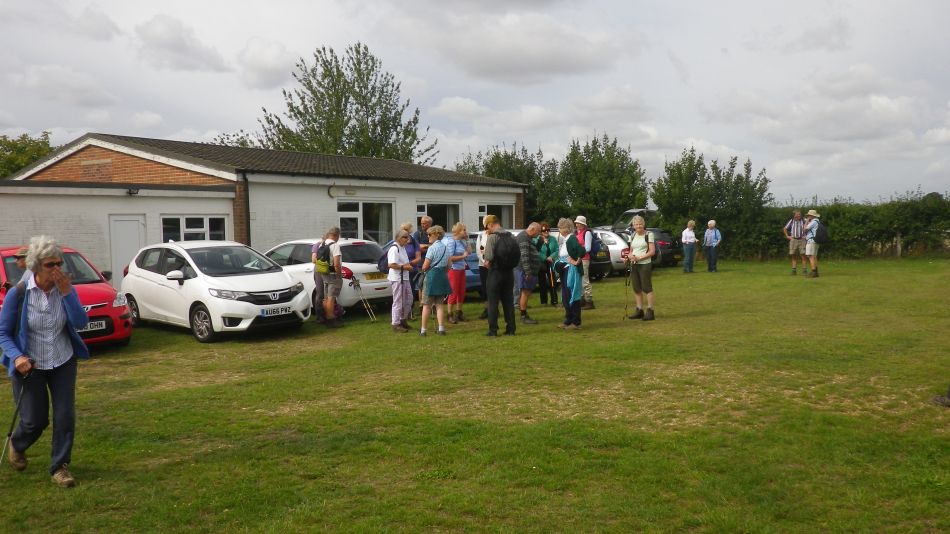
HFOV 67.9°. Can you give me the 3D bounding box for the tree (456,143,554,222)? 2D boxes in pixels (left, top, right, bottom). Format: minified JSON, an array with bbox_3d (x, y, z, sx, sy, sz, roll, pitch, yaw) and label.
[{"bbox_3d":[1.335,-2.891,30.875,4.300,4.990,4.000,-1,4,0],"label":"tree"}]

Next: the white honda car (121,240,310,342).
[{"bbox_3d":[-4.520,0.325,12.220,3.990,1.530,1.710,3,5,41],"label":"white honda car"}]

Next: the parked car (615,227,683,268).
[{"bbox_3d":[5.137,-0.720,25.184,1.820,1.470,4.450,-5,5,-44],"label":"parked car"}]

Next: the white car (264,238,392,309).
[{"bbox_3d":[-3.290,0.140,14.650,4.050,1.480,1.740,3,5,41],"label":"white car"}]

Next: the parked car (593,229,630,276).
[{"bbox_3d":[3.368,-0.506,22.267,4.350,1.490,1.780,2,5,42],"label":"parked car"}]

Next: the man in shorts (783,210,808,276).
[{"bbox_3d":[8.885,-0.634,19.546,0.580,1.790,0.400,-1,4,8],"label":"man in shorts"}]

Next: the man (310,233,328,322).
[{"bbox_3d":[-2.781,0.212,12.693,0.500,1.650,0.360,1,4,27],"label":"man"}]

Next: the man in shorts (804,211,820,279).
[{"bbox_3d":[9.165,-0.622,19.145,0.450,1.800,0.500,0,4,22],"label":"man in shorts"}]

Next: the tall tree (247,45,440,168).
[{"bbox_3d":[-7.128,-6.254,37.654,9.800,11.150,9.200,-1,4,0],"label":"tall tree"}]

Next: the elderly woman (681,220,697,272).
[{"bbox_3d":[6.655,-0.643,21.950,0.500,1.630,0.400,-4,4,-32],"label":"elderly woman"}]

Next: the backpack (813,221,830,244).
[{"bbox_3d":[9.450,-0.937,19.150,0.330,0.560,0.340,0,4,22],"label":"backpack"}]

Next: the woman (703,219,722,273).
[{"bbox_3d":[7.196,-0.647,21.412,0.520,1.570,0.340,2,5,30],"label":"woman"}]

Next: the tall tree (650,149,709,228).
[{"bbox_3d":[8.479,-2.618,29.160,2.500,4.600,2.500,0,4,16],"label":"tall tree"}]

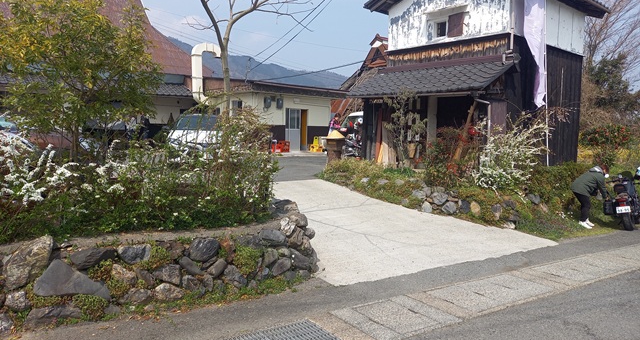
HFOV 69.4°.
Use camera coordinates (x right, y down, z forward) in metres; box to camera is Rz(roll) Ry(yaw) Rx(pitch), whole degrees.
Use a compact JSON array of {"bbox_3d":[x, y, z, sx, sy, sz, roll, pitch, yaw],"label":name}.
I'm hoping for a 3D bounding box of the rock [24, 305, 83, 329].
[{"bbox_3d":[-2.191,1.210,3.804,0.410,0.145,0.219,-2,6,-35],"label":"rock"}]

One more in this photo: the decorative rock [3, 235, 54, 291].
[{"bbox_3d":[-2.775,0.881,4.401,0.412,0.491,0.300,-2,6,-23],"label":"decorative rock"}]

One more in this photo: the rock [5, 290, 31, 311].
[{"bbox_3d":[-2.618,1.129,4.000,0.210,0.170,0.170,-2,6,-22],"label":"rock"}]

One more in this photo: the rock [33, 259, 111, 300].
[{"bbox_3d":[-2.231,0.988,4.150,0.680,0.370,0.260,-1,6,-20],"label":"rock"}]

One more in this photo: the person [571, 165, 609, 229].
[{"bbox_3d":[5.014,0.493,8.600,0.670,1.150,0.480,4,6,31],"label":"person"}]

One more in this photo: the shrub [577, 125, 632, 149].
[{"bbox_3d":[9.118,-1.065,14.800,1.550,0.880,1.300,3,5,27],"label":"shrub"}]

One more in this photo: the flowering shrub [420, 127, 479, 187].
[{"bbox_3d":[2.592,-0.270,9.250,1.150,1.180,1.050,3,6,20],"label":"flowering shrub"}]

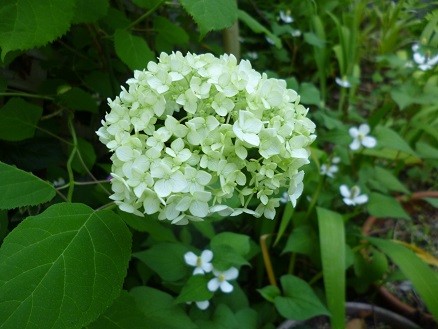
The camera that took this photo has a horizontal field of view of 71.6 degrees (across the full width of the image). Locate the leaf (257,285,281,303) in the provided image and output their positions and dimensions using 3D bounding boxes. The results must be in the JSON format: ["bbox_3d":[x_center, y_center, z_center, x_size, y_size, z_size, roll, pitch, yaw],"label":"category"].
[{"bbox_3d":[0.060,0.153,0.361,0.028,0.010,0.019,9,46,9],"label":"leaf"}]

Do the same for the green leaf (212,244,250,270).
[{"bbox_3d":[0.015,0.116,0.373,0.055,0.010,0.036,18,55,13],"label":"green leaf"}]

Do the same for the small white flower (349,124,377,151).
[{"bbox_3d":[0.184,-0.035,0.390,0.032,0.015,0.032,25,63,21],"label":"small white flower"}]

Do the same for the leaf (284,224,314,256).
[{"bbox_3d":[0.114,0.111,0.427,0.065,0.012,0.043,-34,60,-23],"label":"leaf"}]

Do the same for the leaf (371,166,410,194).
[{"bbox_3d":[0.247,0.026,0.437,0.057,0.012,0.048,30,46,24],"label":"leaf"}]

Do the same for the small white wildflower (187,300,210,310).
[{"bbox_3d":[-0.025,0.172,0.385,0.031,0.017,0.031,0,45,0],"label":"small white wildflower"}]

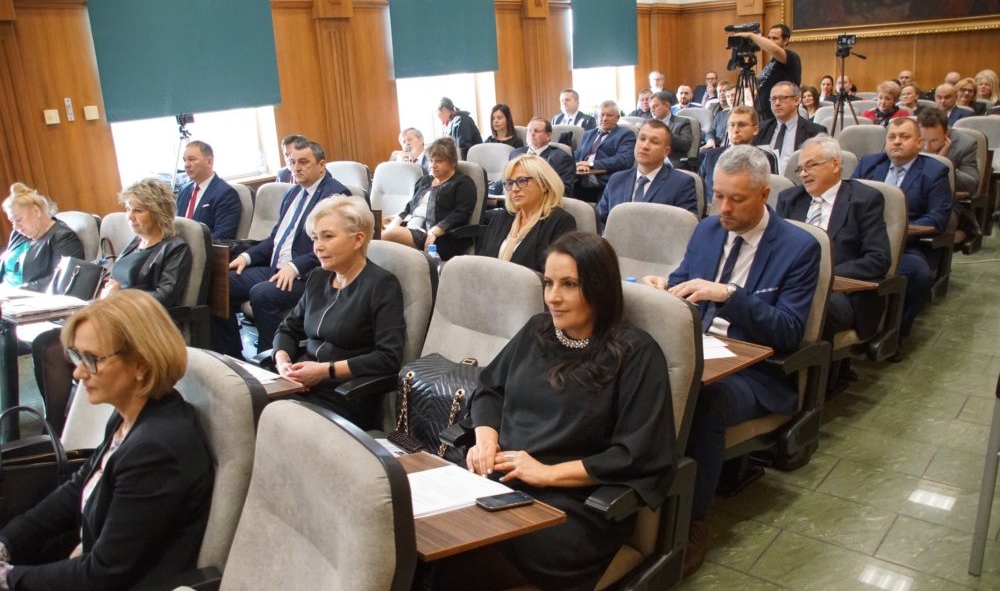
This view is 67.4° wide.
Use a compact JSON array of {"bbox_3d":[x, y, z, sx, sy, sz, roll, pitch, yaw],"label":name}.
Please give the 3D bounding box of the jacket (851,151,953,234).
[{"bbox_3d":[2.113,-0.434,3.936,0.530,0.630,0.420,10,21,39],"label":"jacket"}]

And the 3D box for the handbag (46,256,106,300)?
[{"bbox_3d":[-1.946,-0.074,3.447,0.310,0.230,0.140,0,-4,11],"label":"handbag"}]

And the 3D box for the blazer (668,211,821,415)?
[{"bbox_3d":[0.825,0.065,2.574,0.520,0.680,0.480,10,22,39],"label":"blazer"}]

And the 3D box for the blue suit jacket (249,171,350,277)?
[{"bbox_3d":[-1.093,-0.335,4.176,0.530,0.610,0.500,10,22,39],"label":"blue suit jacket"}]

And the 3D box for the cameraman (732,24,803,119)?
[{"bbox_3d":[2.466,-1.493,6.861,0.550,1.840,0.480,-16,20,-34],"label":"cameraman"}]

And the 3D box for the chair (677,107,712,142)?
[{"bbox_3d":[2.243,-1.694,8.981,0.550,1.000,0.680,5,17,27],"label":"chair"}]

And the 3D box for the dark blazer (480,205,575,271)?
[{"bbox_3d":[0.144,-0.082,3.314,0.370,0.580,0.450,-15,20,-33],"label":"dark blazer"}]

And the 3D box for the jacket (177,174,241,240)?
[{"bbox_3d":[-1.929,-0.466,5.030,0.480,0.620,0.380,7,20,34],"label":"jacket"}]

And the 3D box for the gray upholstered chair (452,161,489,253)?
[{"bbox_3d":[-0.422,-0.419,5.104,0.540,0.920,0.620,10,22,39],"label":"gray upholstered chair"}]

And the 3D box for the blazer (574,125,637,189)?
[{"bbox_3d":[0.887,-1.041,6.227,0.520,0.620,0.420,10,22,40],"label":"blazer"}]

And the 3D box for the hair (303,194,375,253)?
[{"bbox_3d":[-0.551,-0.245,2.591,0.200,0.215,0.235,10,20,39],"label":"hair"}]

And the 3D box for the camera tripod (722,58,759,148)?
[{"bbox_3d":[2.373,-1.583,7.482,0.700,1.470,0.700,10,20,39],"label":"camera tripod"}]

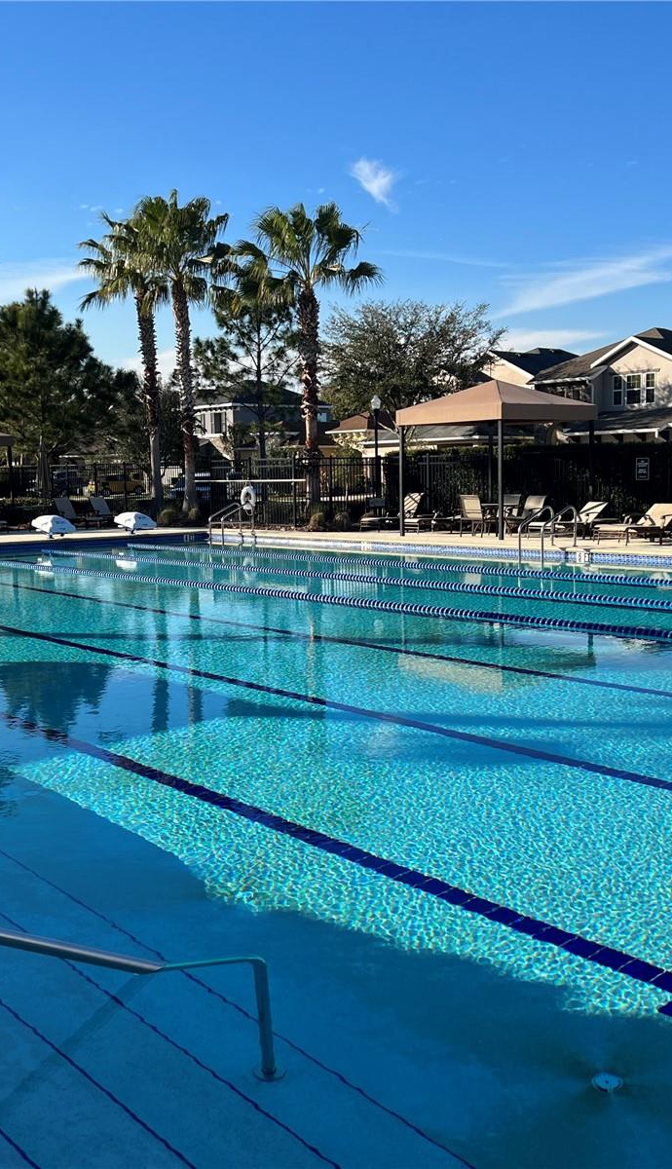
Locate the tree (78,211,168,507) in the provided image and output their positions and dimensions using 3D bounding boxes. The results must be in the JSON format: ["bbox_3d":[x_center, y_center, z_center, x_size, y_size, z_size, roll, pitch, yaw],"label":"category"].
[{"bbox_3d":[-6.211,-6.913,36.996,3.300,9.440,3.300,-2,6,-9],"label":"tree"}]

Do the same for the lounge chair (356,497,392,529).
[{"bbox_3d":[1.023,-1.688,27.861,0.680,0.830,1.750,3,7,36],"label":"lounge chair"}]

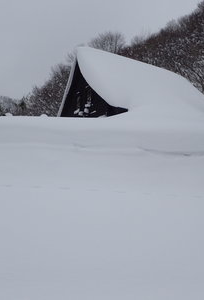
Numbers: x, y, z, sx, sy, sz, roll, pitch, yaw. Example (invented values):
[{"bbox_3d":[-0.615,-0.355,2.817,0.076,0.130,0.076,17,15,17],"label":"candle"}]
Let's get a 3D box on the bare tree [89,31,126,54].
[{"bbox_3d":[0.400,-10.400,38.000,5.200,9.500,5.000,5,0,0],"label":"bare tree"}]

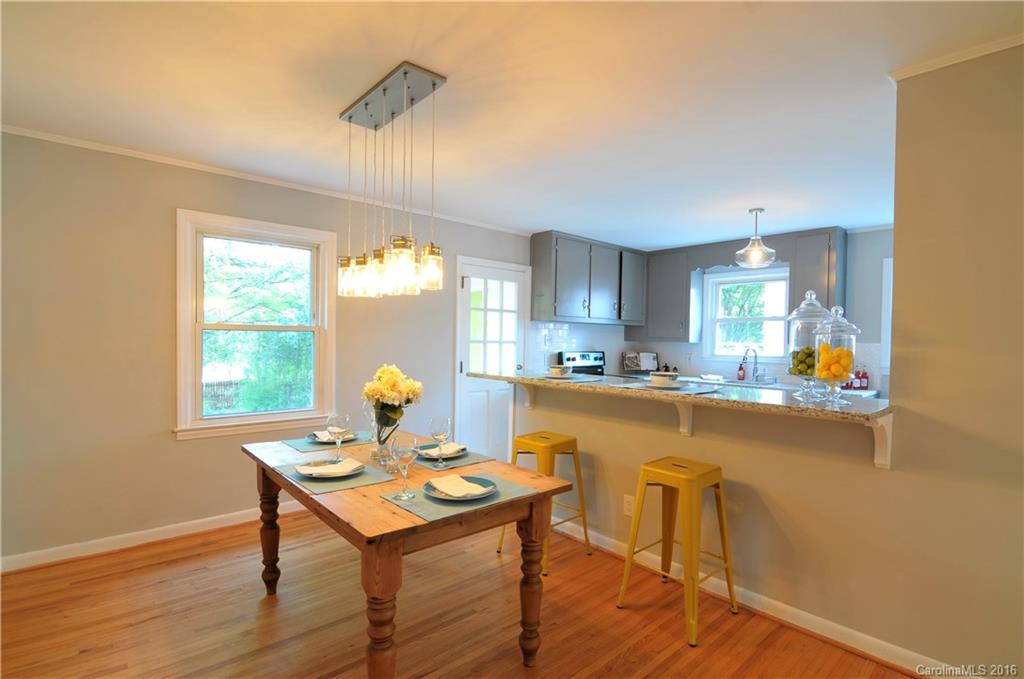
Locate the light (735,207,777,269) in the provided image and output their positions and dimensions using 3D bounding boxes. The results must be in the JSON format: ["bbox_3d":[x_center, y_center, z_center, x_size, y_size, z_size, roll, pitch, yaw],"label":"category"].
[{"bbox_3d":[2.053,-0.856,3.821,0.300,0.470,0.300,1,0,-38],"label":"light"}]

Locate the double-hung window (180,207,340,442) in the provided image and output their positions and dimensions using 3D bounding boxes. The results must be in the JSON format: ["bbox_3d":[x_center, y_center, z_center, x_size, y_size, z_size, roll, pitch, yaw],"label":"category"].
[{"bbox_3d":[-1.796,-0.083,3.282,1.030,1.530,0.100,1,0,-38],"label":"double-hung window"}]

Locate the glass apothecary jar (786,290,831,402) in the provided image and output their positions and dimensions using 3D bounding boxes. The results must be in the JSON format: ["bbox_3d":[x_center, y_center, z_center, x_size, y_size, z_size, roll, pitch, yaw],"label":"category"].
[{"bbox_3d":[1.407,0.026,2.143,0.185,0.500,0.185,1,0,45],"label":"glass apothecary jar"}]

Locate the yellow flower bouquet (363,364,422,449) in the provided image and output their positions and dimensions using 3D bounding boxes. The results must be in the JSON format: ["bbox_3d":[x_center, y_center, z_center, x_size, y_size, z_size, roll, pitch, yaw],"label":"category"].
[{"bbox_3d":[-0.531,0.313,2.047,0.265,0.395,0.250,1,1,-14],"label":"yellow flower bouquet"}]

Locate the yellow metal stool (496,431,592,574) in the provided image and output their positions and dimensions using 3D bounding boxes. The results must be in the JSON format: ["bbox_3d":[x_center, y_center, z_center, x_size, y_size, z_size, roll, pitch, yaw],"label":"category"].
[{"bbox_3d":[0.205,0.962,2.798,0.410,0.710,0.410,1,1,-44],"label":"yellow metal stool"}]

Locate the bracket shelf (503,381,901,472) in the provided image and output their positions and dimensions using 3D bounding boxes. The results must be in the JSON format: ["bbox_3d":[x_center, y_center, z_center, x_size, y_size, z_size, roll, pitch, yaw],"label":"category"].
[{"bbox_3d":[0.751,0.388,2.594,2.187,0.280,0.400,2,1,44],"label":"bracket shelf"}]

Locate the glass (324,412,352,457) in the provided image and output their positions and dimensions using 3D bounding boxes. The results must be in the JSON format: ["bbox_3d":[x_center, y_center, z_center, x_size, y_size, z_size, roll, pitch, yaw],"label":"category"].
[{"bbox_3d":[-0.806,0.447,2.122,0.107,0.222,0.107,1,1,-21],"label":"glass"}]

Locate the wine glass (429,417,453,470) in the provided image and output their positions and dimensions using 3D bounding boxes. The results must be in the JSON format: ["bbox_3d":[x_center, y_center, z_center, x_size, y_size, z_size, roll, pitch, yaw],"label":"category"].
[{"bbox_3d":[-0.320,0.458,2.057,0.100,0.220,0.100,1,1,-9],"label":"wine glass"}]

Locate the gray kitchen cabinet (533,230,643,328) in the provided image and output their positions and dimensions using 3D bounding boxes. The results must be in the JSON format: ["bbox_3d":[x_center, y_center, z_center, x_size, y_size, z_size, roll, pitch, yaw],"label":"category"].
[{"bbox_3d":[0.939,-0.639,5.238,1.620,0.930,0.320,1,0,-38],"label":"gray kitchen cabinet"}]

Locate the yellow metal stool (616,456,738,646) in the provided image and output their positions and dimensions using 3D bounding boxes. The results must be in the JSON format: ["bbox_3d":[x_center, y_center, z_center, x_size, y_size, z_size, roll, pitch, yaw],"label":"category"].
[{"bbox_3d":[0.822,0.979,2.235,0.410,0.710,0.410,1,1,-42],"label":"yellow metal stool"}]

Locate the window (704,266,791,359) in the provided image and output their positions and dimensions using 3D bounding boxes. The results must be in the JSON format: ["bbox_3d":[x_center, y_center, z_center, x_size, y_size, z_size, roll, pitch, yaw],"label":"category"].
[{"bbox_3d":[2.678,-0.277,5.195,0.950,1.020,0.100,1,0,45],"label":"window"}]

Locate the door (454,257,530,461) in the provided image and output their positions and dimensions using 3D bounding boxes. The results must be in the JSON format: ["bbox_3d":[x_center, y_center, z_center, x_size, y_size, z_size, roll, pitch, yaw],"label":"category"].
[{"bbox_3d":[-0.173,0.269,4.578,0.920,2.095,0.090,1,0,-38],"label":"door"}]

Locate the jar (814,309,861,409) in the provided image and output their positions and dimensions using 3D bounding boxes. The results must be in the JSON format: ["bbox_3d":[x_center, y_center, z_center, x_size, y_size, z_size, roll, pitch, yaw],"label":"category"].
[{"bbox_3d":[1.402,0.067,1.958,0.190,0.420,0.190,2,1,36],"label":"jar"}]

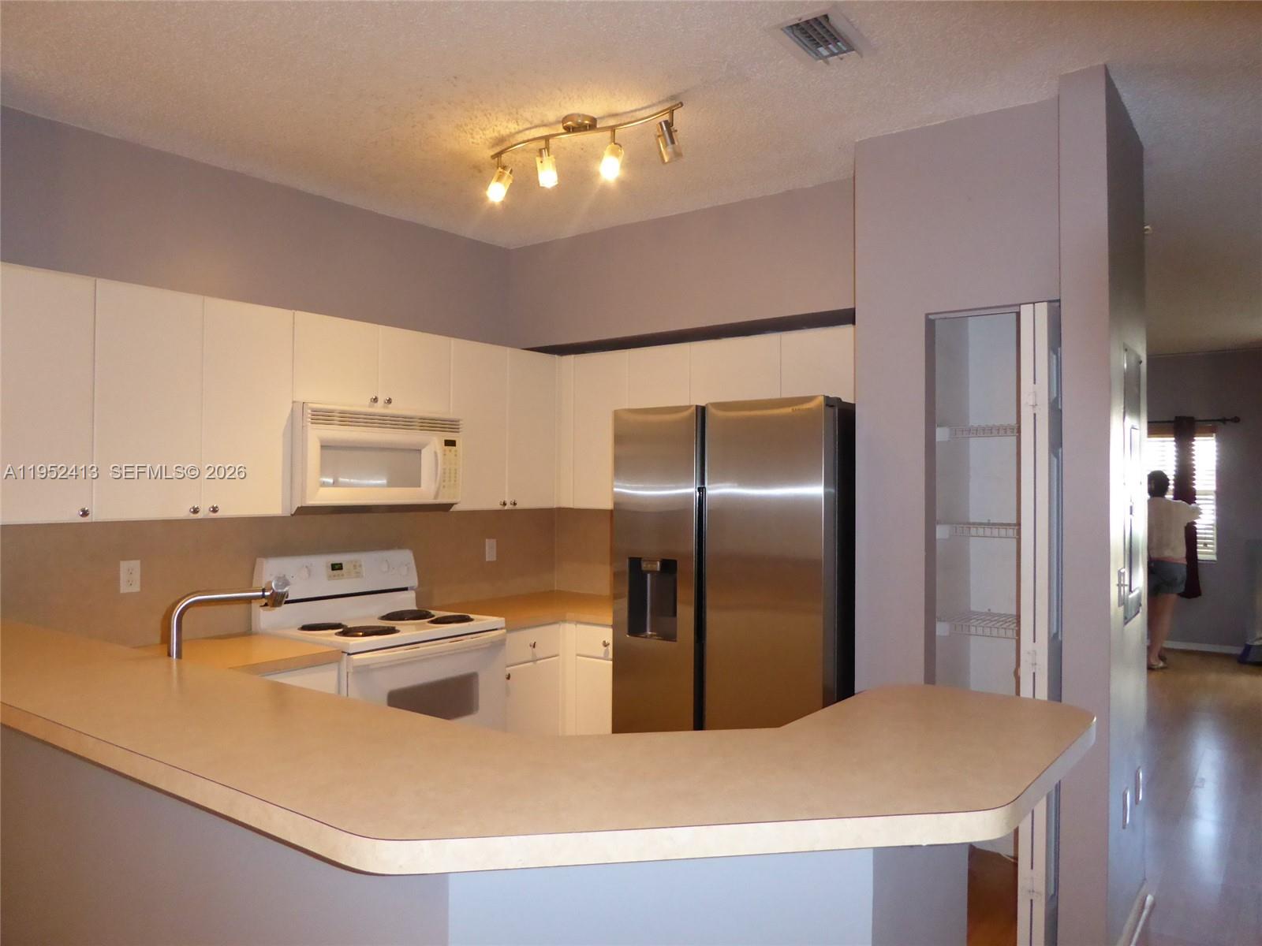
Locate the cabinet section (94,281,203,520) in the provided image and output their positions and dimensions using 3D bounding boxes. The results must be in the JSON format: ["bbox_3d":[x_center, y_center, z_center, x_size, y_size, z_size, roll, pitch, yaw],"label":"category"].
[{"bbox_3d":[-1.688,-0.225,3.064,0.318,0.755,0.343,0,-1,37],"label":"cabinet section"}]

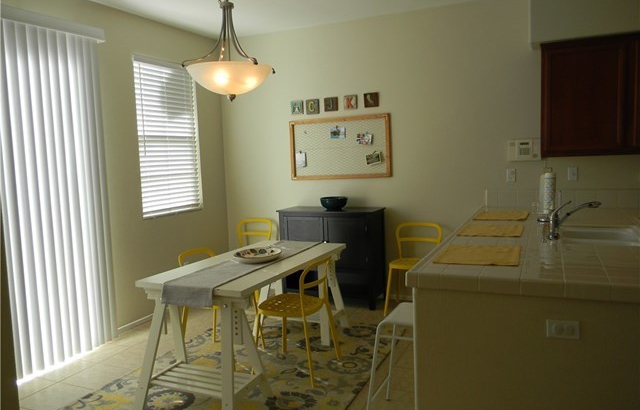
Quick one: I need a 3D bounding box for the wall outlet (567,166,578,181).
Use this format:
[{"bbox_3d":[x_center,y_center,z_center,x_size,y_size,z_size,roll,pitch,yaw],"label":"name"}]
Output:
[{"bbox_3d":[2.116,-0.256,4.326,0.073,0.117,0.012,0,5,25],"label":"wall outlet"}]

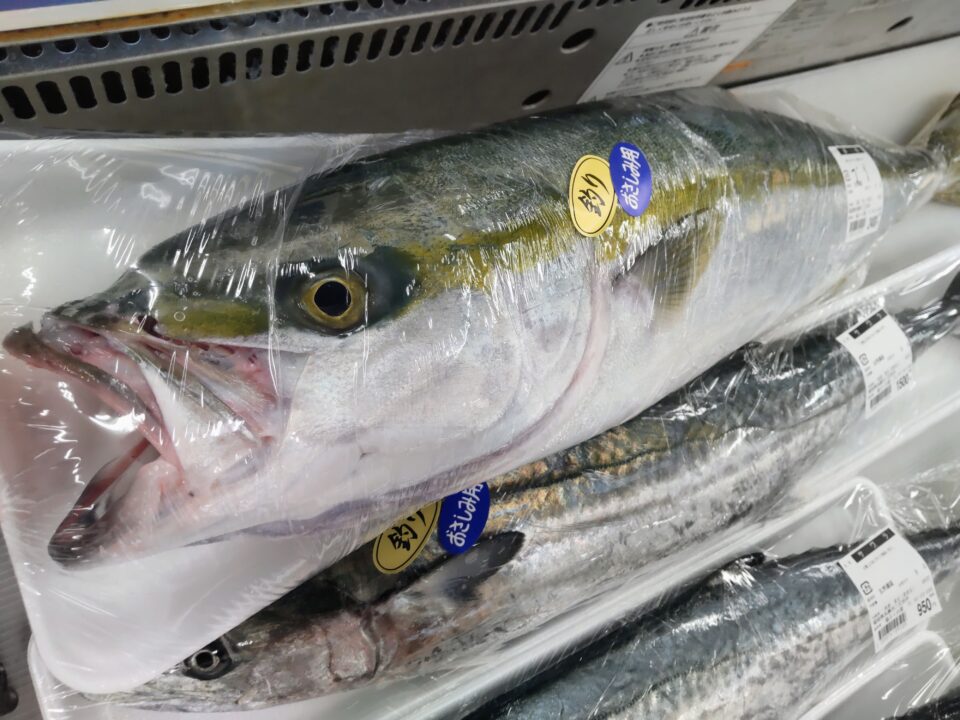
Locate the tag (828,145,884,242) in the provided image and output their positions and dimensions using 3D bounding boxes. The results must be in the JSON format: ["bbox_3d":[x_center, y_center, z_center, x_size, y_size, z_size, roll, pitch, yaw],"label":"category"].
[{"bbox_3d":[0.246,-0.110,0.432,0.060,0.008,0.060,-19,97,-40],"label":"tag"}]

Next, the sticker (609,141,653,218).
[{"bbox_3d":[0.069,-0.083,0.304,0.024,0.003,0.040,11,69,-21],"label":"sticker"}]

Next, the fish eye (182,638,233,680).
[{"bbox_3d":[-0.115,0.125,0.280,0.018,0.008,0.015,-21,89,-9],"label":"fish eye"}]

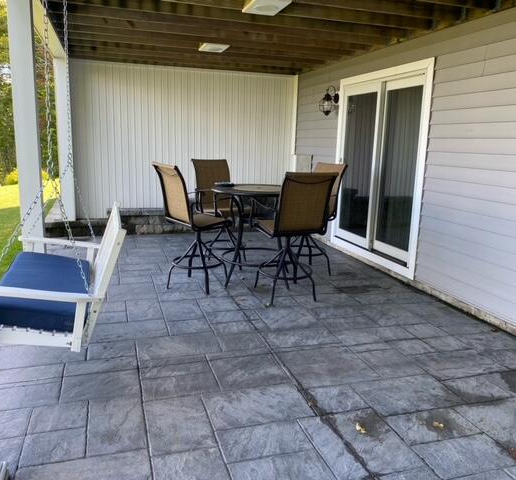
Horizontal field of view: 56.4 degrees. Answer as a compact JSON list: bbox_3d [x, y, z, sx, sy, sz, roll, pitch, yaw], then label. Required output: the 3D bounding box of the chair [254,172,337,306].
[{"bbox_3d":[0.311,-0.050,4.444,0.600,1.202,0.665,-3,13,-23],"label":"chair"}]

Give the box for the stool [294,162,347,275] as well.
[{"bbox_3d":[0.557,-0.226,5.343,0.665,1.202,0.600,-6,14,-35],"label":"stool"}]

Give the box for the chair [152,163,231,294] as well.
[{"bbox_3d":[-0.624,-0.137,4.732,0.665,1.202,0.600,-7,14,-37],"label":"chair"}]

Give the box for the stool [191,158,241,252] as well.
[{"bbox_3d":[-0.377,-0.291,5.522,0.600,1.202,0.665,-8,15,-40],"label":"stool"}]

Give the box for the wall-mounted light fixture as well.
[{"bbox_3d":[0.967,-1.903,6.586,0.265,0.410,0.220,-2,12,-17],"label":"wall-mounted light fixture"}]

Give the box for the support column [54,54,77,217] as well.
[{"bbox_3d":[-2.784,-1.420,6.944,0.170,2.295,0.170,-2,12,-17],"label":"support column"}]

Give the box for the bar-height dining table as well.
[{"bbox_3d":[0.012,-0.045,4.970,0.970,0.965,0.970,-2,12,-17],"label":"bar-height dining table"}]

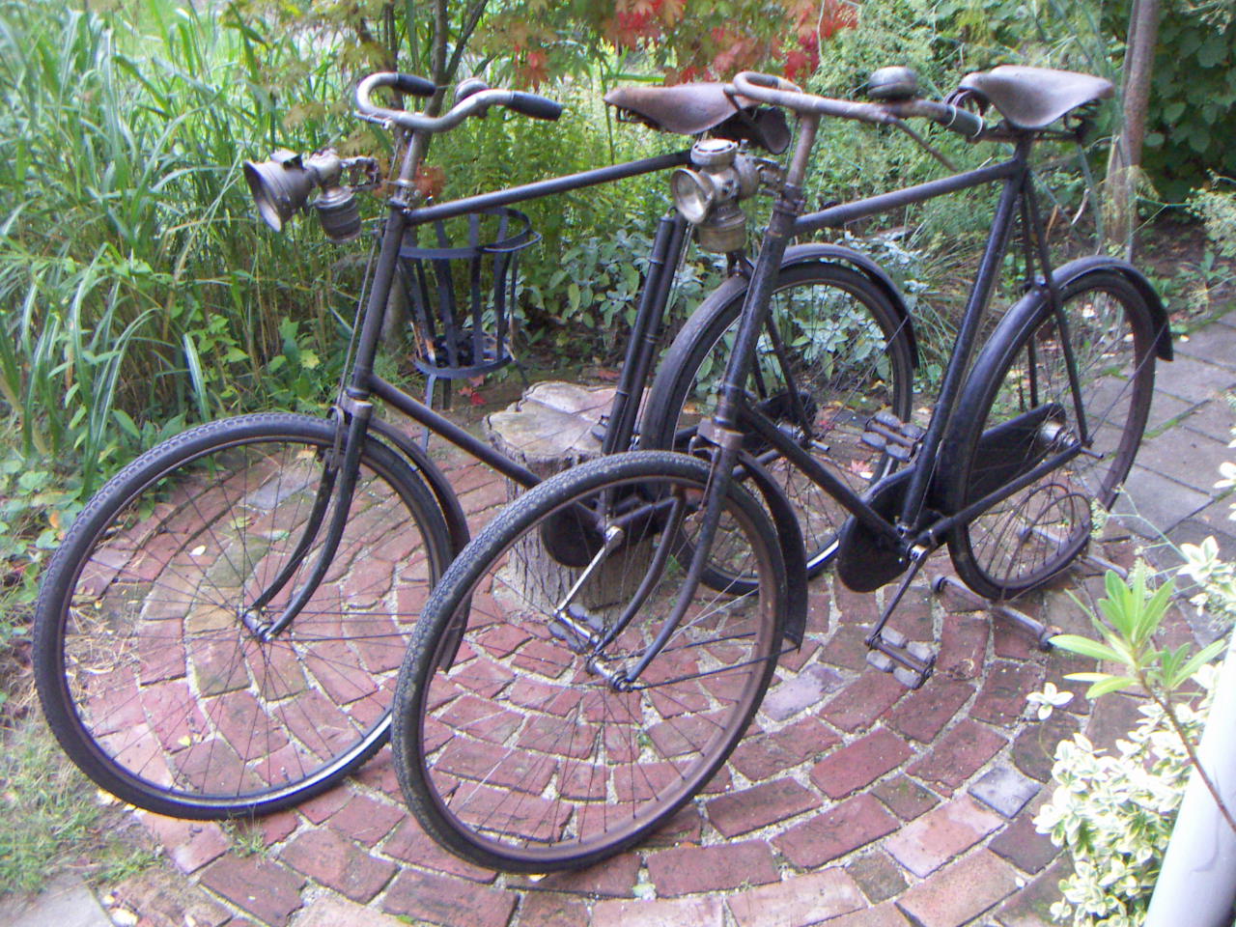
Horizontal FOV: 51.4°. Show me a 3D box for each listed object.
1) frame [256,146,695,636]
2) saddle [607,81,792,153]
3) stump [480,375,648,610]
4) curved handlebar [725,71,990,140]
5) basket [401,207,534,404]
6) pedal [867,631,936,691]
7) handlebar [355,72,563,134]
[{"bbox_3d":[-0.169,-0.151,2.281,1.100,0.740,0.140,-19,26,-30],"label":"frame"},{"bbox_3d":[0.110,-0.620,2.321,0.300,0.125,0.200,-19,26,-30],"label":"saddle"},{"bbox_3d":[-0.109,0.066,2.896,0.370,0.410,0.380,0,25,0],"label":"stump"},{"bbox_3d":[0.352,-0.543,1.925,0.185,0.090,0.450,-18,30,-28],"label":"curved handlebar"},{"bbox_3d":[-0.441,-0.364,3.568,0.400,0.600,0.400,0,25,0],"label":"basket"},{"bbox_3d":[0.505,0.350,2.300,0.105,0.082,0.032,26,-5,45],"label":"pedal"},{"bbox_3d":[-0.263,-0.582,2.062,0.190,0.095,0.460,-17,25,-27],"label":"handlebar"}]

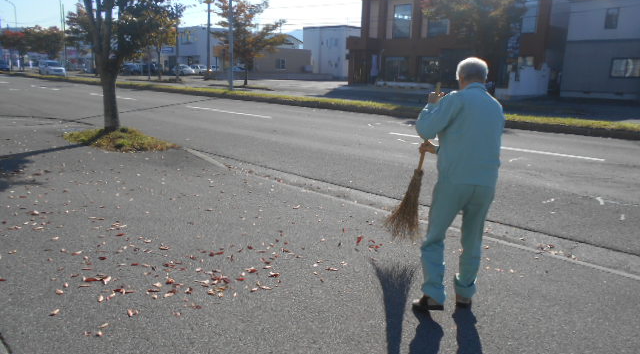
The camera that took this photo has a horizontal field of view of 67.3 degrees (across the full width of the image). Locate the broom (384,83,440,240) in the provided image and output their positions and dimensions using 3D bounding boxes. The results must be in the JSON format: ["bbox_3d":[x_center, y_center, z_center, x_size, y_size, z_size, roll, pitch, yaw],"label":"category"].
[{"bbox_3d":[0.742,-0.047,3.637,0.360,1.490,0.270,-1,39,-6],"label":"broom"}]

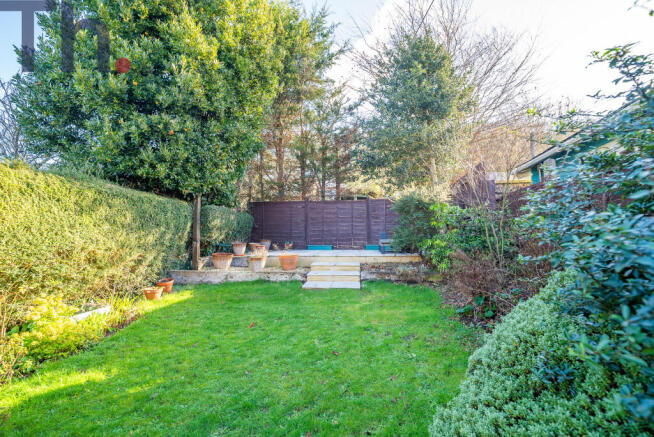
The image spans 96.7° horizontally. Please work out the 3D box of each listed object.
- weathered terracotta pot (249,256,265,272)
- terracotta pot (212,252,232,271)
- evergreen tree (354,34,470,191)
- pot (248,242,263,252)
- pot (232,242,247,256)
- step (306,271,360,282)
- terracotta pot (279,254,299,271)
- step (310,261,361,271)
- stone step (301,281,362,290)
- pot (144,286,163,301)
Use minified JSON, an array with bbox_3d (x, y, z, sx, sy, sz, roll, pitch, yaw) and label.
[{"bbox_3d":[-1.690,1.075,6.970,0.390,0.360,0.390,0,0,0],"label":"weathered terracotta pot"},{"bbox_3d":[-2.620,1.075,7.300,0.510,0.360,0.510,0,0,0],"label":"terracotta pot"},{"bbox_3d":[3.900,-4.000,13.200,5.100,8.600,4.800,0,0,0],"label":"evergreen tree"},{"bbox_3d":[-2.010,0.860,8.200,0.355,0.290,0.355,0,0,0],"label":"pot"},{"bbox_3d":[-2.380,0.840,7.900,0.385,0.320,0.385,0,0,0],"label":"pot"},{"bbox_3d":[0.185,1.385,6.930,1.200,0.150,0.550,0,0,5],"label":"step"},{"bbox_3d":[-0.945,1.075,7.180,0.500,0.360,0.500,0,0,0],"label":"terracotta pot"},{"bbox_3d":[0.245,1.240,7.420,1.200,0.145,0.520,0,0,5],"label":"step"},{"bbox_3d":[0.125,1.500,6.370,1.200,0.080,0.580,0,0,5],"label":"stone step"},{"bbox_3d":[-3.250,1.410,5.450,0.295,0.210,0.295,0,0,0],"label":"pot"}]

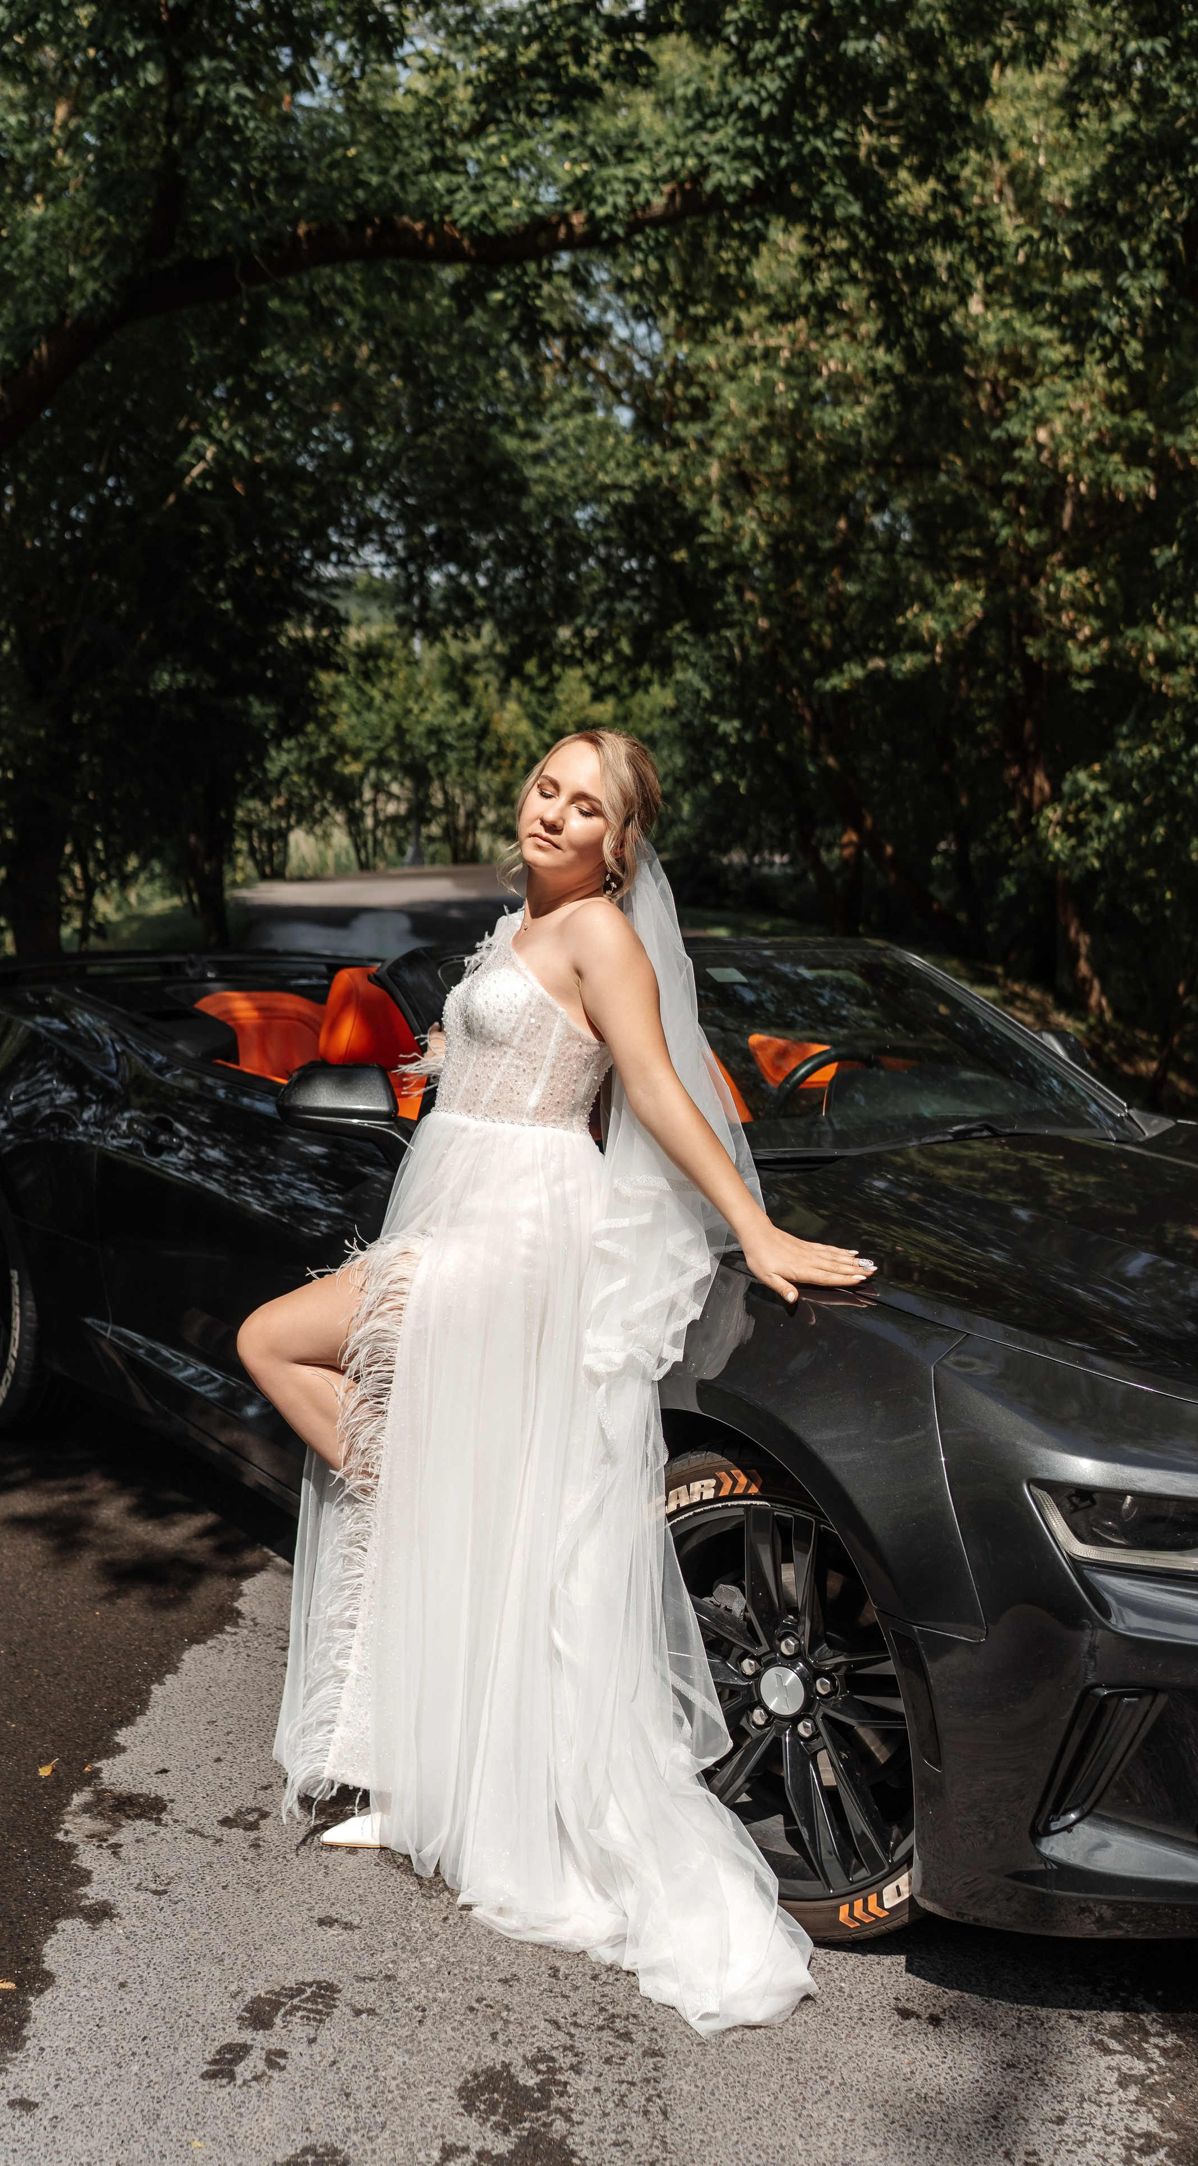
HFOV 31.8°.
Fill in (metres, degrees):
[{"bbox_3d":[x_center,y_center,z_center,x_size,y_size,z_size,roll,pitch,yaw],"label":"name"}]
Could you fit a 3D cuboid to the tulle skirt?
[{"bbox_3d":[-0.100,0.563,2.910,0.500,1.060,0.780,-5,9,-43],"label":"tulle skirt"}]

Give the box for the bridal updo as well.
[{"bbox_3d":[-0.017,-0.378,2.930,0.180,0.225,0.210,17,3,34],"label":"bridal updo"}]

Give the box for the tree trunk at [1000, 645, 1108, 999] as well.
[{"bbox_3d":[3.473,-1.948,16.000,0.700,2.850,0.550,1,7,0],"label":"tree trunk"}]

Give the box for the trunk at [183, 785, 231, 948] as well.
[{"bbox_3d":[-3.730,-2.033,20.000,0.420,1.600,0.420,1,7,0],"label":"trunk"}]

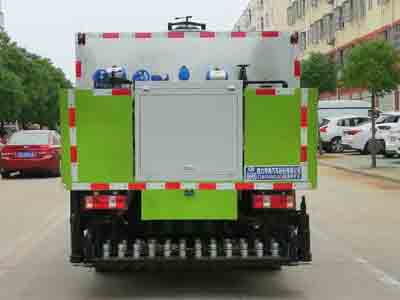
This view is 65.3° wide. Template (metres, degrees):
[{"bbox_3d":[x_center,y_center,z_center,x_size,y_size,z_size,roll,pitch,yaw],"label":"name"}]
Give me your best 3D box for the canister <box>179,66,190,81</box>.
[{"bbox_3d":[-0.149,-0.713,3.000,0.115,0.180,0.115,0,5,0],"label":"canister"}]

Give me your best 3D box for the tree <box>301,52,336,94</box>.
[{"bbox_3d":[5.320,-2.090,14.000,2.000,4.500,2.000,0,5,0],"label":"tree"}]

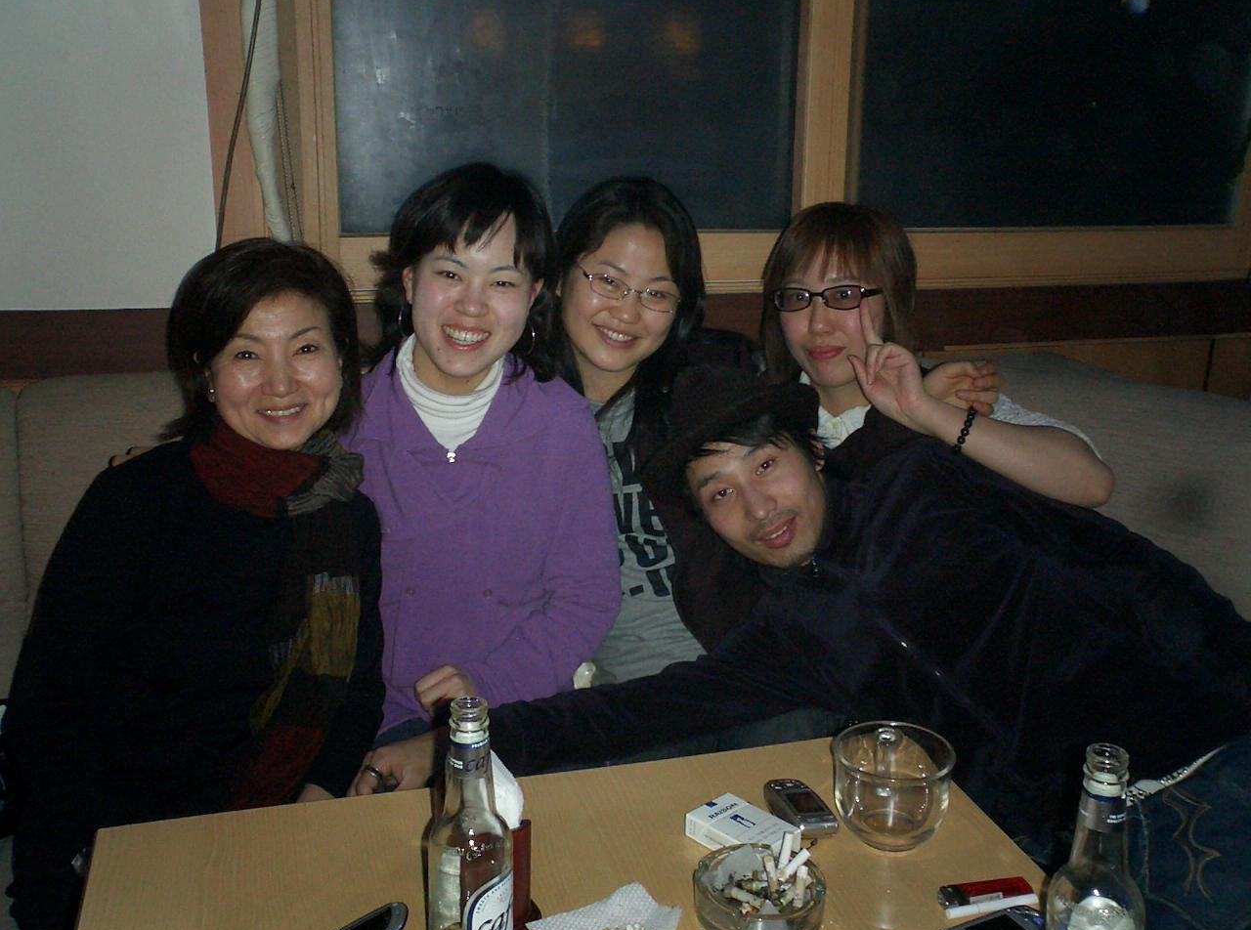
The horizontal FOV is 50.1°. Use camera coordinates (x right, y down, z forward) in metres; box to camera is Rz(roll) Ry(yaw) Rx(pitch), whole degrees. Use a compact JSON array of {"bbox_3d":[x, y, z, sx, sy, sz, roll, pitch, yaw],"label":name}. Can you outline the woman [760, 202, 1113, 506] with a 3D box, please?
[{"bbox_3d":[0.304,0.298,1.692,0.540,1.200,0.650,3,16,7],"label":"woman"}]

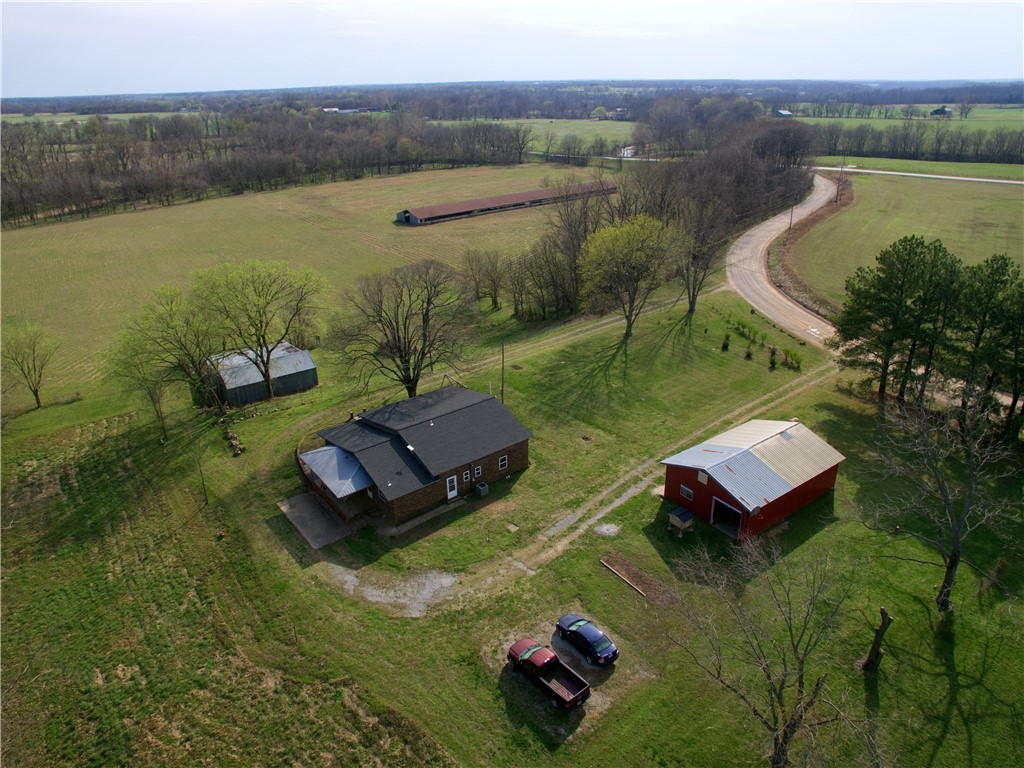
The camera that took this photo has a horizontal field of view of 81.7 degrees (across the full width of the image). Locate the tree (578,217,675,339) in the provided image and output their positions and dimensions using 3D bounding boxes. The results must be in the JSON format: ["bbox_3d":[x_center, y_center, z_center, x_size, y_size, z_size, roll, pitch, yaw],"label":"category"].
[{"bbox_3d":[15.594,-14.371,81.729,12.700,16.400,12.700,5,28,11],"label":"tree"}]

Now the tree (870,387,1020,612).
[{"bbox_3d":[28.840,8.102,38.443,8.800,15.600,8.800,-25,36,-39],"label":"tree"}]

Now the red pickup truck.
[{"bbox_3d":[2.093,17.430,36.210,1.970,1.840,5.550,-23,35,-37],"label":"red pickup truck"}]

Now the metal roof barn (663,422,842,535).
[{"bbox_3d":[20.779,7.475,51.302,12.930,5.200,8.800,-18,32,-30],"label":"metal roof barn"}]

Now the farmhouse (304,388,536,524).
[{"bbox_3d":[-9.446,5.626,55.877,18.200,5.200,14.250,-19,32,-32],"label":"farmhouse"}]

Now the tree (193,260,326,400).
[{"bbox_3d":[-27.768,-5.614,66.746,14.300,15.800,14.300,-13,30,-22],"label":"tree"}]

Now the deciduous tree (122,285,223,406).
[{"bbox_3d":[-36.556,-3.768,65.409,10.200,14.000,10.200,-16,31,-27],"label":"deciduous tree"}]

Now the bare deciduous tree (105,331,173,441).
[{"bbox_3d":[-36.731,0.568,59.273,6.000,11.900,6.000,-18,32,-30],"label":"bare deciduous tree"}]

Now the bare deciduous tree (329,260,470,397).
[{"bbox_3d":[-11.967,-4.905,64.200,15.300,16.400,15.300,-6,28,-10],"label":"bare deciduous tree"}]

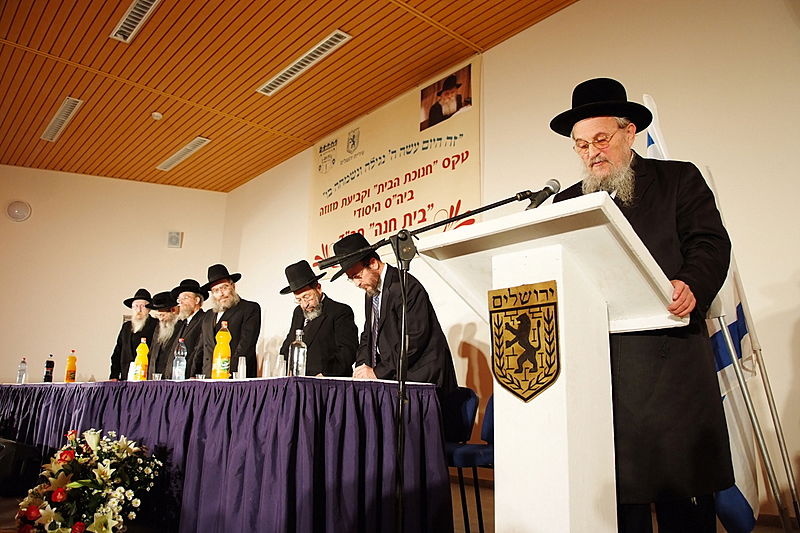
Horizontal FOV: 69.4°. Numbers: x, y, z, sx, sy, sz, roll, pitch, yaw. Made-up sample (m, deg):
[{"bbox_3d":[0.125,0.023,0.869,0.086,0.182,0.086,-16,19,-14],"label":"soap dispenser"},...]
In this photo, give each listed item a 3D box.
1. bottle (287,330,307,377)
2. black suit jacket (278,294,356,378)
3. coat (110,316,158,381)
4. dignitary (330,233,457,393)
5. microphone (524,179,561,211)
[{"bbox_3d":[-0.565,0.478,3.168,0.092,0.270,0.092,1,-12,0],"label":"bottle"},{"bbox_3d":[-0.561,0.709,3.938,0.580,1.020,0.380,-4,-13,25],"label":"black suit jacket"},{"bbox_3d":[-3.089,0.994,6.686,0.520,0.880,0.320,0,-12,5],"label":"coat"},{"bbox_3d":[-0.022,0.615,3.293,0.740,1.647,0.550,13,-16,-44],"label":"dignitary"},{"bbox_3d":[0.478,-0.234,1.914,0.052,0.052,0.170,-11,21,47],"label":"microphone"}]

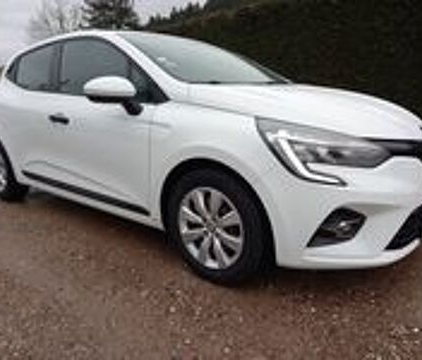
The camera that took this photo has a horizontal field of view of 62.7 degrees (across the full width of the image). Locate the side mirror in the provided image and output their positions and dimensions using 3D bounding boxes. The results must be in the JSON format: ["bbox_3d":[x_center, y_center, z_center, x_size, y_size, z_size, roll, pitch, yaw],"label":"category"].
[{"bbox_3d":[-0.528,-0.473,1.930,0.250,0.205,0.220,10,17,37],"label":"side mirror"}]

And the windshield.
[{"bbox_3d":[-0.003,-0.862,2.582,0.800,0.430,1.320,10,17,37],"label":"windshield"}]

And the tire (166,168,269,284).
[{"bbox_3d":[0.046,0.227,1.827,0.620,0.615,0.210,11,18,39],"label":"tire"}]

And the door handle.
[{"bbox_3d":[-1.054,-0.417,2.394,0.230,0.055,0.055,14,20,36],"label":"door handle"}]

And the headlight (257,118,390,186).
[{"bbox_3d":[0.469,-0.142,1.532,0.530,0.290,0.400,12,18,42],"label":"headlight"}]

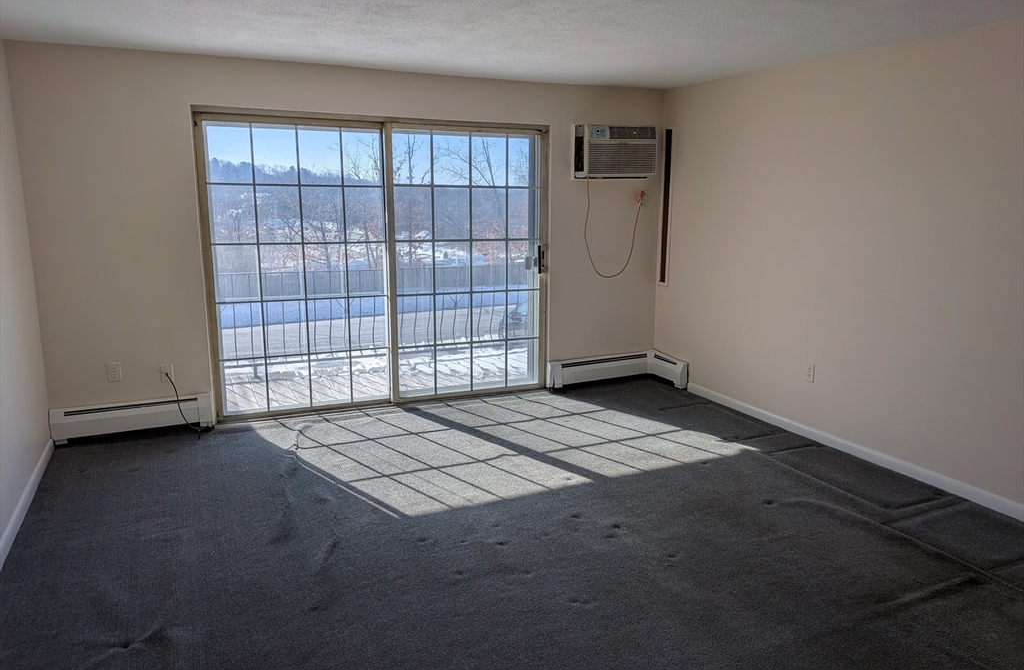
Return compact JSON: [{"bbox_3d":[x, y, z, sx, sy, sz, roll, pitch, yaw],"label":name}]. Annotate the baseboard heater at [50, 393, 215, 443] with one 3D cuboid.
[{"bbox_3d":[-2.356,0.521,4.432,0.893,0.207,0.080,-5,12,-25],"label":"baseboard heater"}]

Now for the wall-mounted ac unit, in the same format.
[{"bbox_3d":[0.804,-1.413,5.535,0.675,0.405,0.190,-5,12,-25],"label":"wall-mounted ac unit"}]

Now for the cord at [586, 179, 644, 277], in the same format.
[{"bbox_3d":[0.841,-0.847,5.685,0.540,0.780,0.080,-5,12,-25],"label":"cord"}]

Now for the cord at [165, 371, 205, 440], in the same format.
[{"bbox_3d":[-2.071,0.439,4.479,0.180,0.405,0.210,-5,12,-25],"label":"cord"}]

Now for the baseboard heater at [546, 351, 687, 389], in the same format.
[{"bbox_3d":[0.850,0.311,5.709,1.025,0.230,0.460,-5,12,-25],"label":"baseboard heater"}]

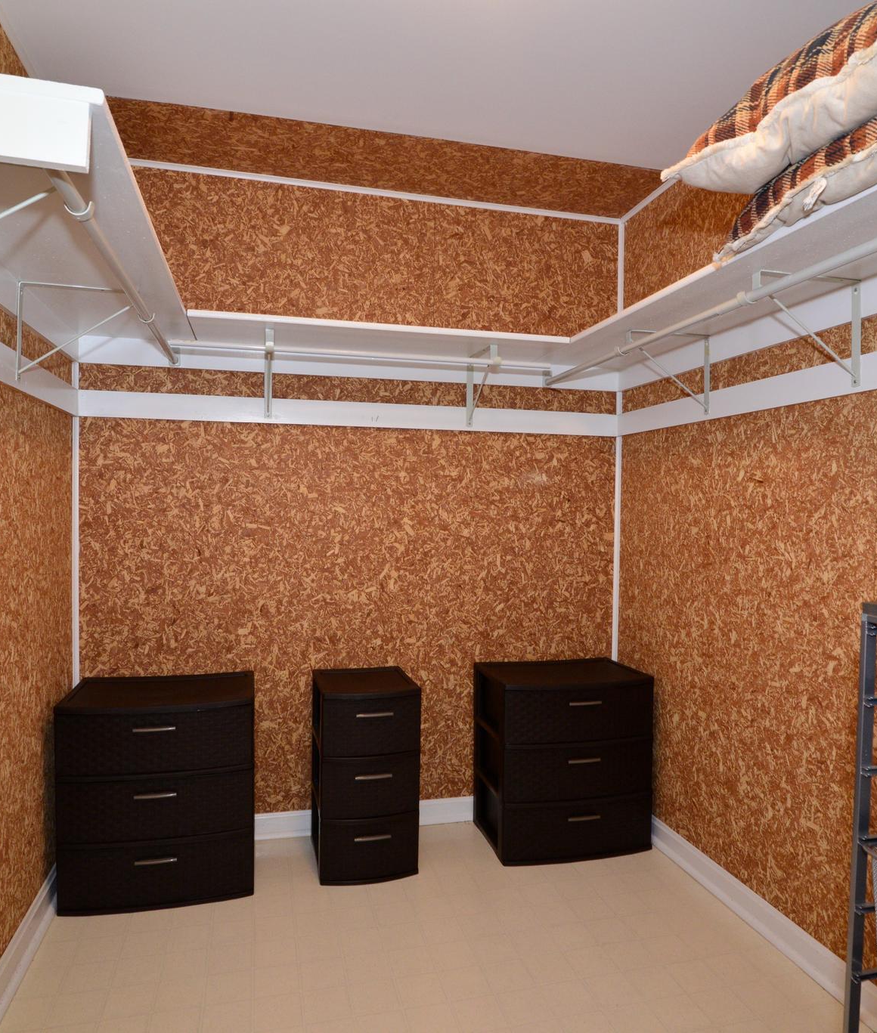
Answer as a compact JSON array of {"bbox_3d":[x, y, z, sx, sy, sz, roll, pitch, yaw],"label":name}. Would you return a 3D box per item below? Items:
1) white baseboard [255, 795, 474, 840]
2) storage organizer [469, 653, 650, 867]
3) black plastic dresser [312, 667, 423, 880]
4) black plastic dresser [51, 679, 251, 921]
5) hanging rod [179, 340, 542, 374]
[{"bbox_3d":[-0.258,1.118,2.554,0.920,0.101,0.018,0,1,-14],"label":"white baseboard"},{"bbox_3d":[0.453,0.872,2.528,0.556,0.610,0.385,0,1,-14],"label":"storage organizer"},{"bbox_3d":[-0.254,0.867,2.358,0.318,0.610,0.345,0,1,-16],"label":"black plastic dresser"},{"bbox_3d":[-0.877,0.862,2.218,0.556,0.610,0.385,0,1,-13],"label":"black plastic dresser"},{"bbox_3d":[-0.218,-0.519,2.215,1.252,0.024,0.024,0,1,-14],"label":"hanging rod"}]

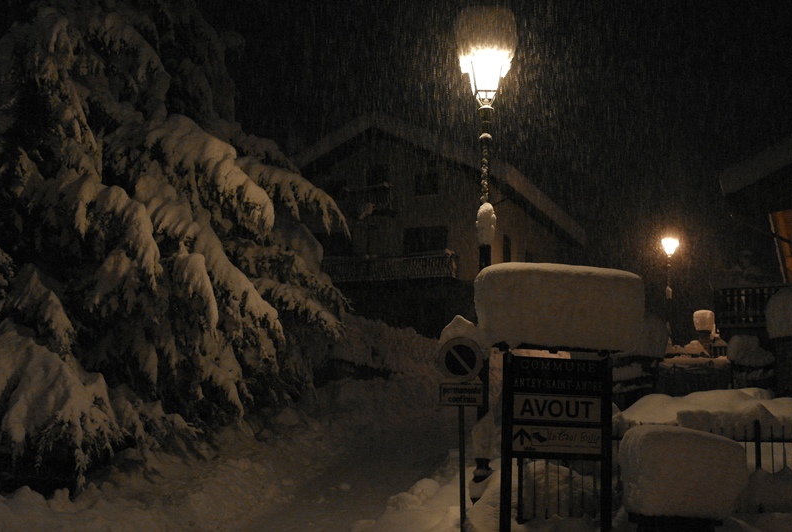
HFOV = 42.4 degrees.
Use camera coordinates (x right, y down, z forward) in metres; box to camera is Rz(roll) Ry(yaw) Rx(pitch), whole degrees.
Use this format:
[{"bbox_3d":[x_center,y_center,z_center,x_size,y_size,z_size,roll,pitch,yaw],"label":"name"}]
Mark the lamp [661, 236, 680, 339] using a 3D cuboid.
[{"bbox_3d":[9.601,1.424,35.886,0.580,5.100,0.580,1,-8,0],"label":"lamp"}]

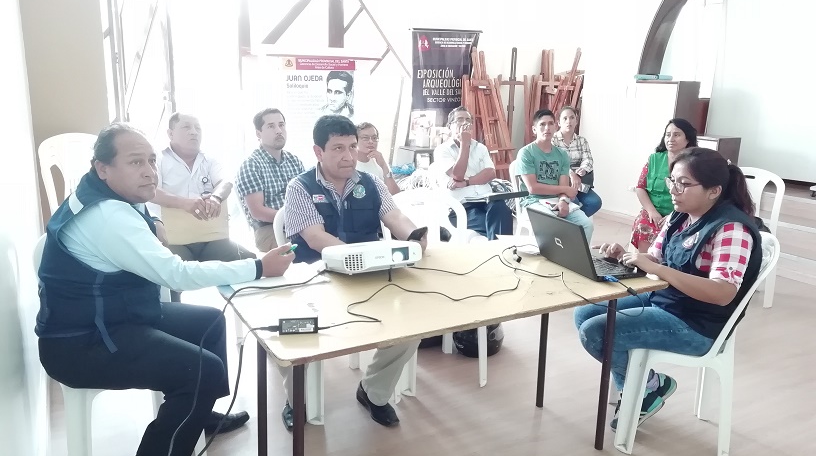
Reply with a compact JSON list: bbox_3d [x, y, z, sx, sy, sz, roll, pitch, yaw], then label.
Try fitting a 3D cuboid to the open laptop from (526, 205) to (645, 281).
[{"bbox_3d":[0.668,0.041,2.322,0.310,0.212,0.343,-4,15,-23],"label":"open laptop"}]

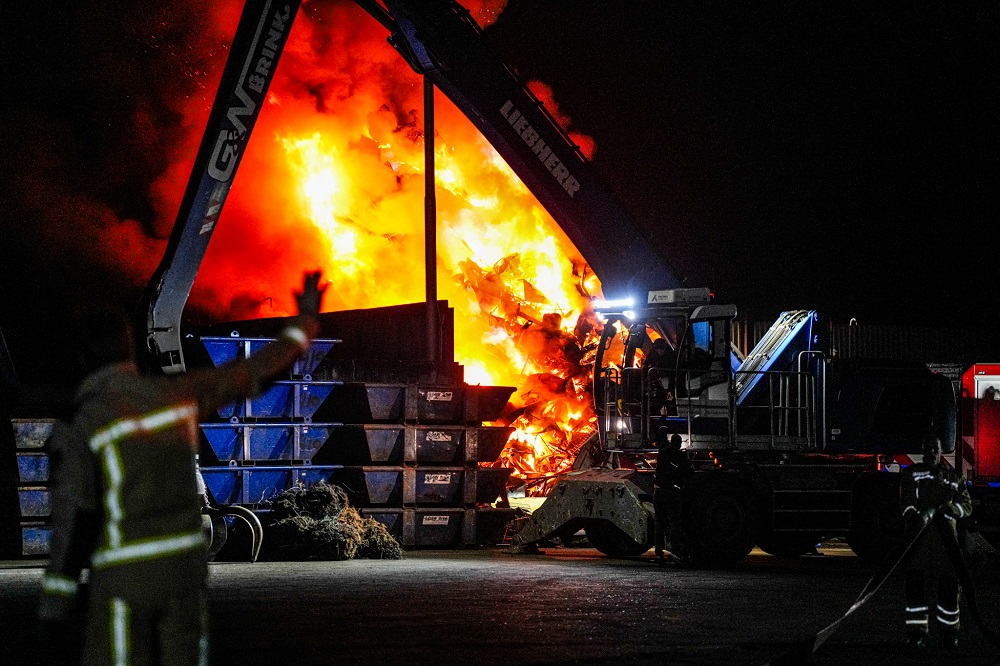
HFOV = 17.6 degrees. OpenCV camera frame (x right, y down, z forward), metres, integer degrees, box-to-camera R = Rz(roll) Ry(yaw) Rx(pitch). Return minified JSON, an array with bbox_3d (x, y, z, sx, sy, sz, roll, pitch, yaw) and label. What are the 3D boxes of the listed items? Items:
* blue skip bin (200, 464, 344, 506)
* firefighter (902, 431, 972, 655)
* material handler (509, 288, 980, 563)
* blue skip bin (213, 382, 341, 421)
[{"bbox_3d":[-3.967,2.433,50.834,2.640,0.665,1.380,1,-2,-37],"label":"blue skip bin"},{"bbox_3d":[3.795,1.817,28.000,0.600,1.840,0.460,0,-2,-2],"label":"firefighter"},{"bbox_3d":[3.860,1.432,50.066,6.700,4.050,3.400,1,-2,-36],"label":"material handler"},{"bbox_3d":[-3.959,1.111,50.834,2.640,0.665,1.380,1,-2,-37],"label":"blue skip bin"}]

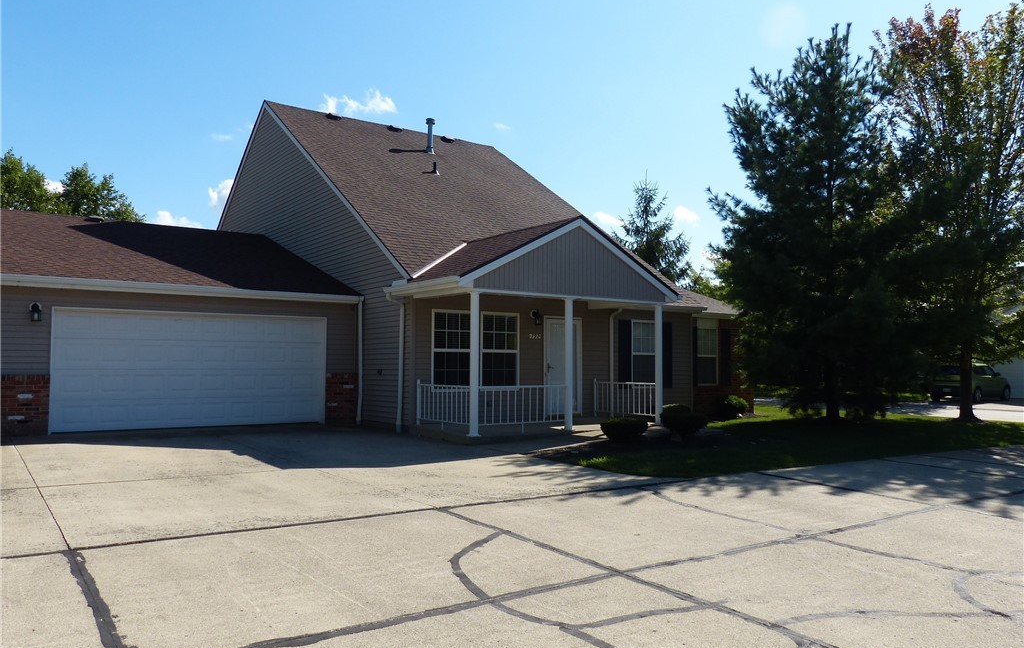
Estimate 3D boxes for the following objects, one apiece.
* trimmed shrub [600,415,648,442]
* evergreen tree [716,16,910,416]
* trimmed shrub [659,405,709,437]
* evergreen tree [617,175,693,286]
[{"bbox_3d":[1.920,1.780,12.600,0.820,0.480,0.800,0,-3,0],"label":"trimmed shrub"},{"bbox_3d":[8.050,-2.830,19.850,5.400,10.650,5.300,0,-3,0],"label":"evergreen tree"},{"bbox_3d":[3.080,1.750,13.300,0.900,0.620,0.850,0,-3,0],"label":"trimmed shrub"},{"bbox_3d":[6.420,-1.700,33.300,4.500,10.200,4.500,0,-3,0],"label":"evergreen tree"}]

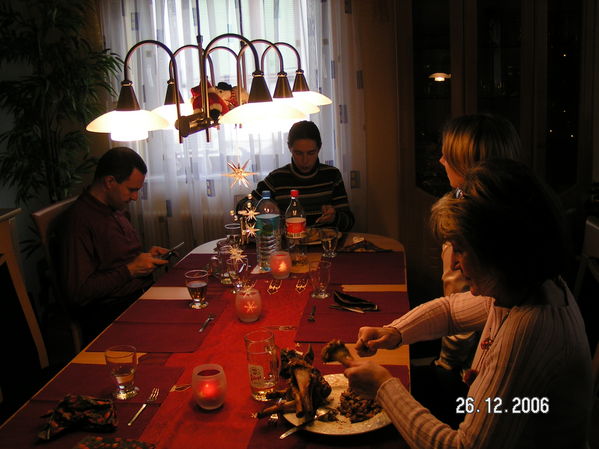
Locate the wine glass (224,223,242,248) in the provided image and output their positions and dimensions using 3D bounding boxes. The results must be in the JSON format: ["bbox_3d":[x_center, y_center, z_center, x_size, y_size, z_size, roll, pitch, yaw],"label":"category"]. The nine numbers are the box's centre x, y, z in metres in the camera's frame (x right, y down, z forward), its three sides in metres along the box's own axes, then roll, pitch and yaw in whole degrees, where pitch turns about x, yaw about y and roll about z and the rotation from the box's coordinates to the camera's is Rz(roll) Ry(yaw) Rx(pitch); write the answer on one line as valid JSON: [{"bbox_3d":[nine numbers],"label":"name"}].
[{"bbox_3d":[-0.292,0.067,2.875,0.077,0.116,0.077,-1,13,9],"label":"wine glass"}]

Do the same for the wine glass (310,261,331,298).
[{"bbox_3d":[0.077,0.206,2.422,0.081,0.120,0.081,-1,14,8],"label":"wine glass"}]

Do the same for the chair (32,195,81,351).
[{"bbox_3d":[-0.689,0.412,2.795,0.540,1.030,0.460,-1,13,9],"label":"chair"}]

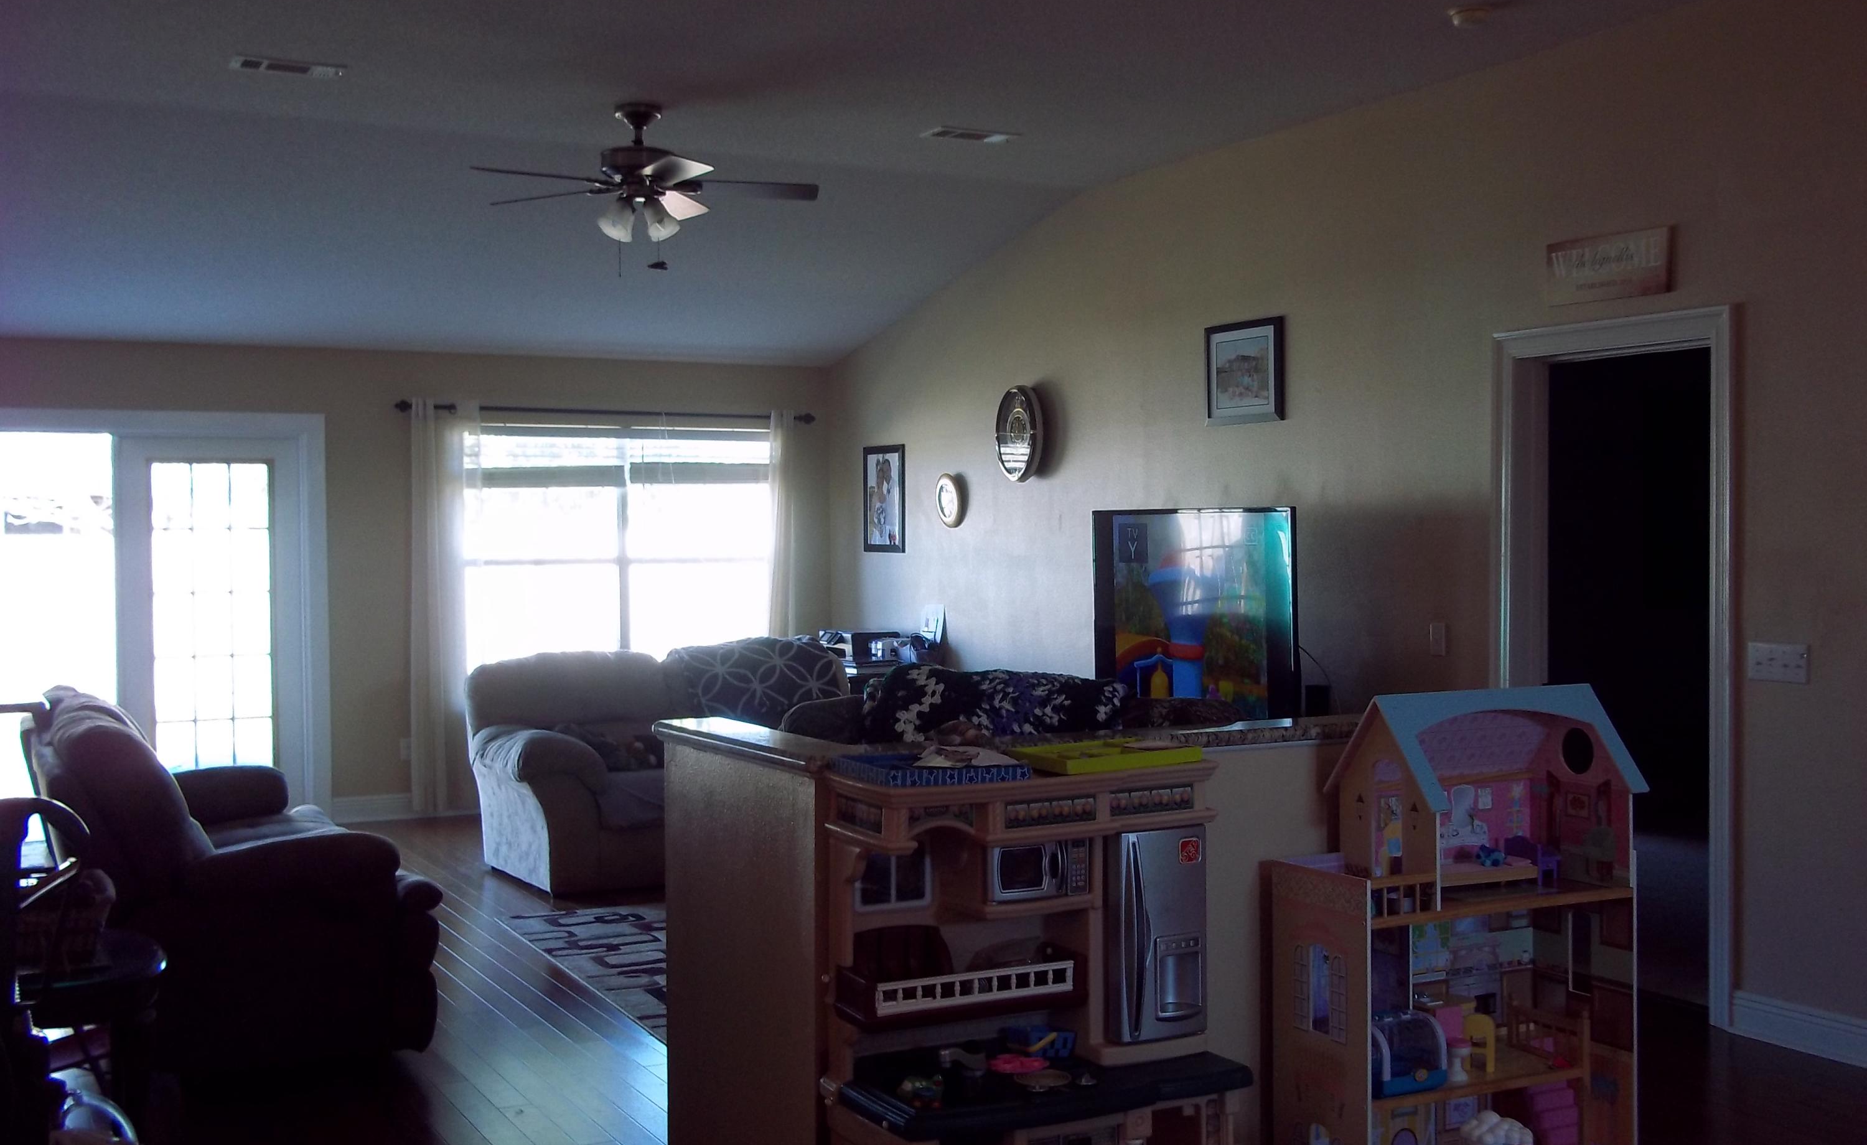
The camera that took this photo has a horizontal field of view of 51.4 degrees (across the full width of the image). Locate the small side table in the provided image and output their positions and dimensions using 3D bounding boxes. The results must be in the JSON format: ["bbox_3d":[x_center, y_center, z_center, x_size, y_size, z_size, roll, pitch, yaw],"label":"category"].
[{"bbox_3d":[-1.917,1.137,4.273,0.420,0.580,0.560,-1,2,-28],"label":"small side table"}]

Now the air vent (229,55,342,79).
[{"bbox_3d":[-2.106,-1.651,6.354,0.365,0.025,0.185,-1,2,-28],"label":"air vent"}]

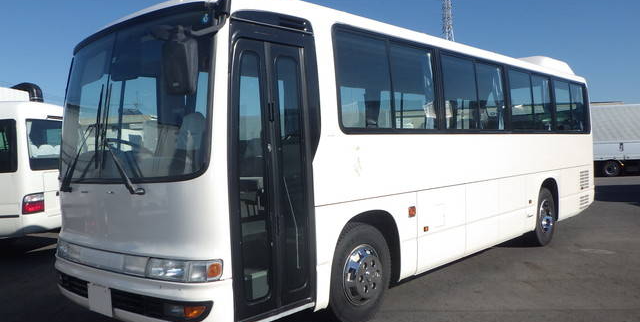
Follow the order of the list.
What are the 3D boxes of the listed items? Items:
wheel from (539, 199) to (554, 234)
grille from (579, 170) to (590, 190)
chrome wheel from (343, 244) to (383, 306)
[{"bbox_3d":[3.371,0.834,7.779,0.140,0.520,0.520,0,2,42],"label":"wheel"},{"bbox_3d":[4.659,0.330,9.125,0.040,0.324,0.582,0,2,42],"label":"grille"},{"bbox_3d":[0.392,0.999,4.508,0.130,0.520,0.520,0,2,42],"label":"chrome wheel"}]

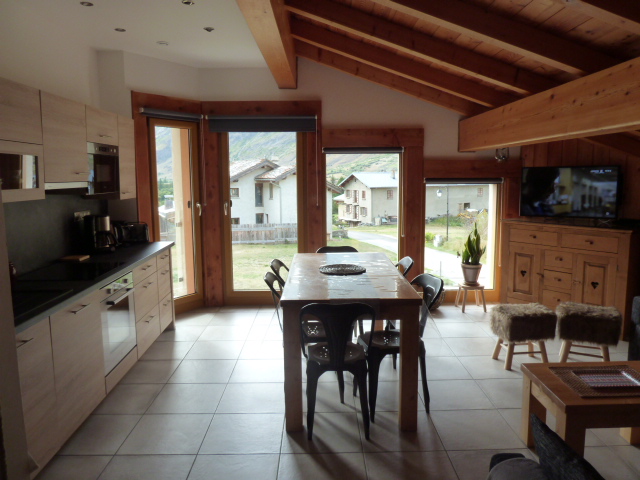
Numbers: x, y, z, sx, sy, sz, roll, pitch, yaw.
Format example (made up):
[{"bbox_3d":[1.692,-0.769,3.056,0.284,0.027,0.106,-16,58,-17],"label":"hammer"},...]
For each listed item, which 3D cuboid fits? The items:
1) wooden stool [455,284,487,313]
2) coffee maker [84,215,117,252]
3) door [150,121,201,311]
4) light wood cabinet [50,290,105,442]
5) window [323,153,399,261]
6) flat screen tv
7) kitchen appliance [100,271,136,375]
[{"bbox_3d":[1.725,0.643,5.262,0.285,0.290,0.285,-1,7,-1],"label":"wooden stool"},{"bbox_3d":[-2.011,-0.071,4.256,0.235,0.335,0.175,2,8,21],"label":"coffee maker"},{"bbox_3d":[-1.571,-0.257,5.092,0.080,2.090,0.655,5,9,36],"label":"door"},{"bbox_3d":[-1.709,0.720,2.767,0.580,0.710,0.590,-1,7,-2],"label":"light wood cabinet"},{"bbox_3d":[0.505,-0.192,5.419,0.904,1.688,0.090,-1,7,0],"label":"window"},{"bbox_3d":[2.615,-0.502,4.900,0.930,0.535,0.070,6,10,39],"label":"flat screen tv"},{"bbox_3d":[-1.619,0.555,3.169,0.550,0.585,0.595,-1,7,-3],"label":"kitchen appliance"}]

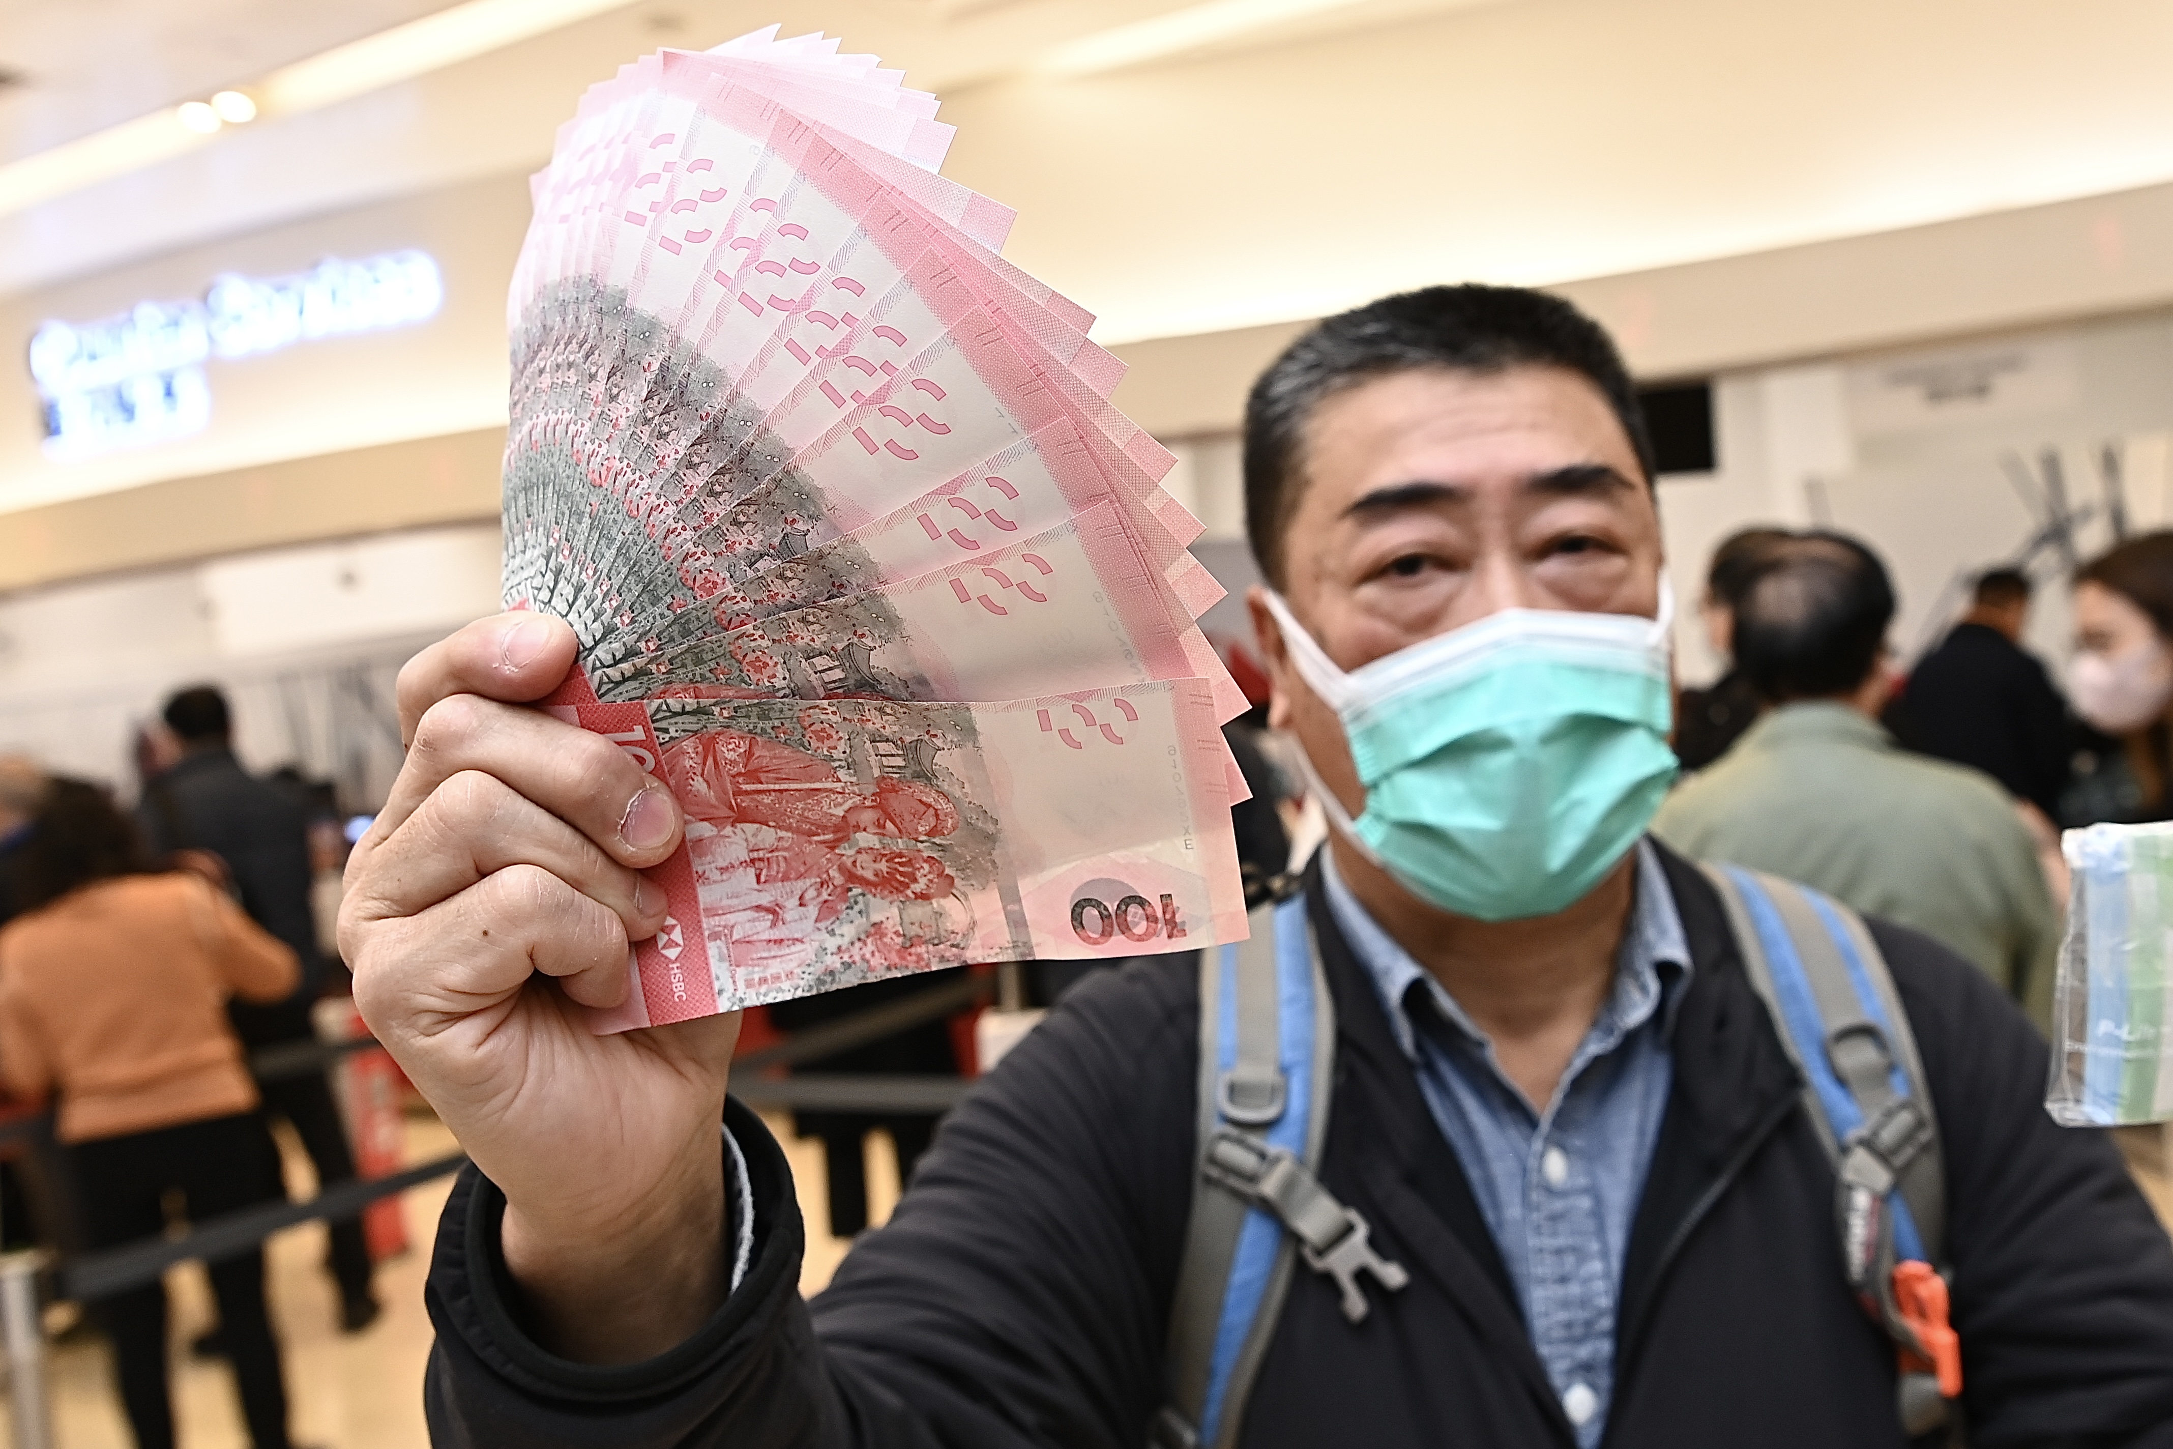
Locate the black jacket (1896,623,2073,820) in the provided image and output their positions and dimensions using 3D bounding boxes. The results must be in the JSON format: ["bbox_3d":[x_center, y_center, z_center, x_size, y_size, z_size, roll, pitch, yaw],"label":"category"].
[{"bbox_3d":[2.632,0.053,4.217,0.520,0.700,0.340,-3,3,37],"label":"black jacket"}]

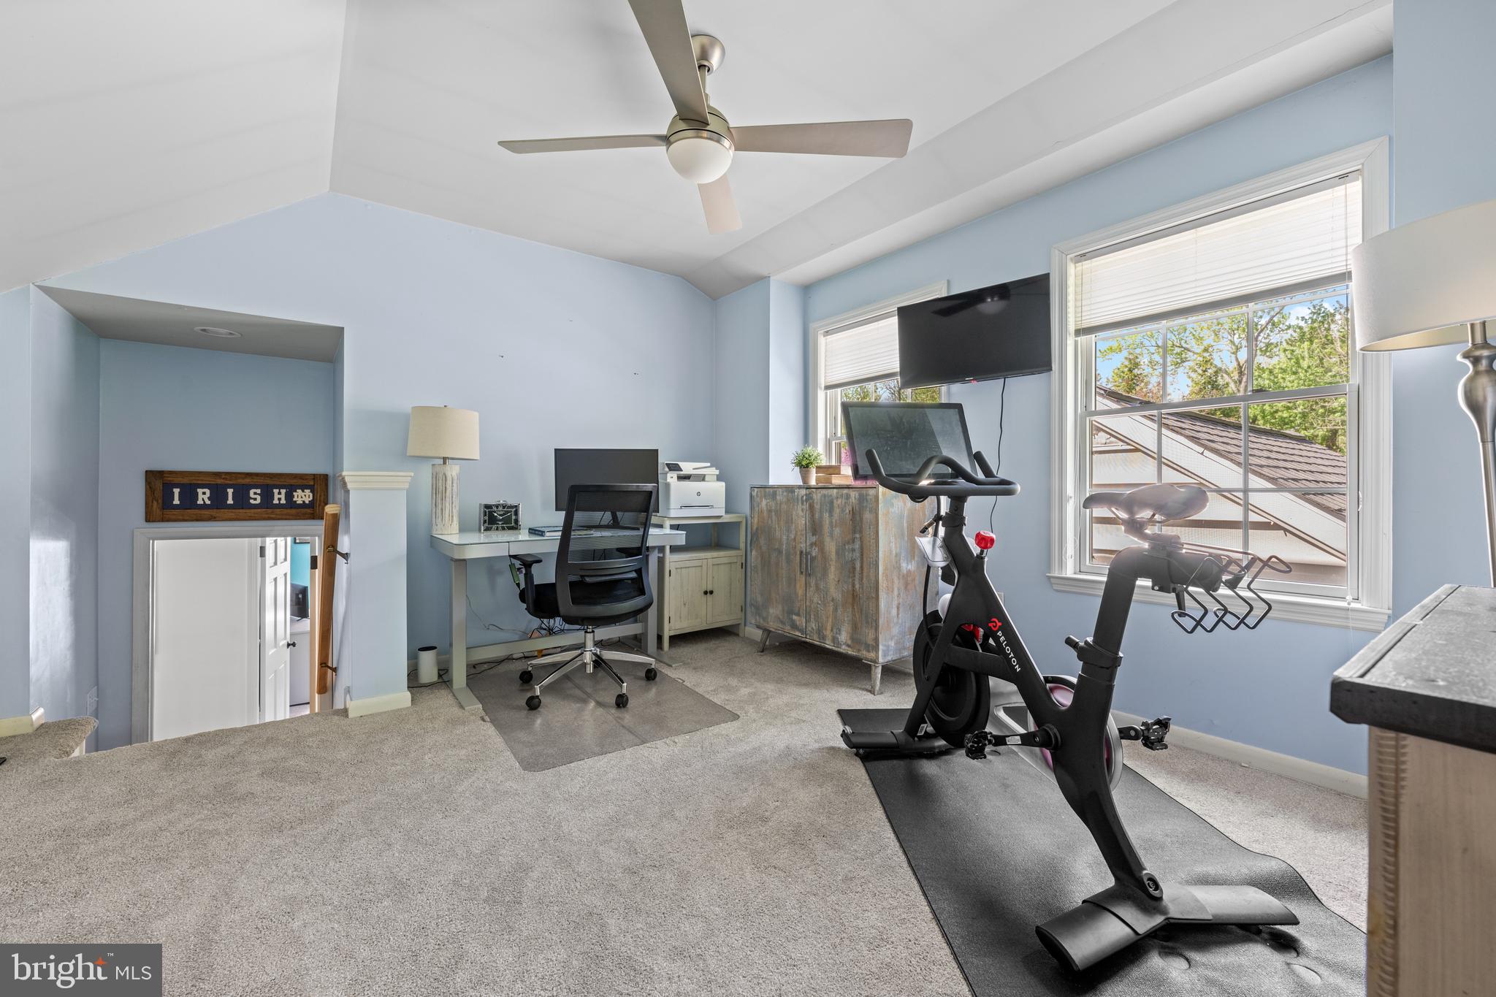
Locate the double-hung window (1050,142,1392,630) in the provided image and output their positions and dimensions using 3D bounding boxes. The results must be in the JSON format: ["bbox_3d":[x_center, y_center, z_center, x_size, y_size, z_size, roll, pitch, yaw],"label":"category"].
[{"bbox_3d":[1.717,-0.357,2.248,0.110,1.540,1.032,0,0,-39],"label":"double-hung window"}]

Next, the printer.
[{"bbox_3d":[-0.438,-0.056,3.926,0.425,0.345,0.410,0,0,-39],"label":"printer"}]

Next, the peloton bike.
[{"bbox_3d":[0.812,0.276,1.827,0.585,1.373,1.443,0,0,-10],"label":"peloton bike"}]

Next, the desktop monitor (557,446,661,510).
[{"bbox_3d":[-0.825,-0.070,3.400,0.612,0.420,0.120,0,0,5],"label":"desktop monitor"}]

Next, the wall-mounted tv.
[{"bbox_3d":[1.088,-0.788,2.857,0.726,0.430,0.070,0,6,39],"label":"wall-mounted tv"}]

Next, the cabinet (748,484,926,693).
[{"bbox_3d":[0.510,0.446,3.334,0.486,1.014,0.981,0,0,-39],"label":"cabinet"}]

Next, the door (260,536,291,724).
[{"bbox_3d":[-4.030,1.255,5.000,0.040,2.030,0.762,0,0,-27],"label":"door"}]

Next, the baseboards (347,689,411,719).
[{"bbox_3d":[-1.653,0.916,2.616,0.242,0.075,0.030,0,0,-39],"label":"baseboards"}]

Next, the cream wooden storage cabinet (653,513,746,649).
[{"bbox_3d":[-0.381,0.534,3.954,0.649,0.833,0.380,0,0,-39],"label":"cream wooden storage cabinet"}]

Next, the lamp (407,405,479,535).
[{"bbox_3d":[-1.552,-0.129,2.982,0.335,0.669,0.335,0,0,-39],"label":"lamp"}]

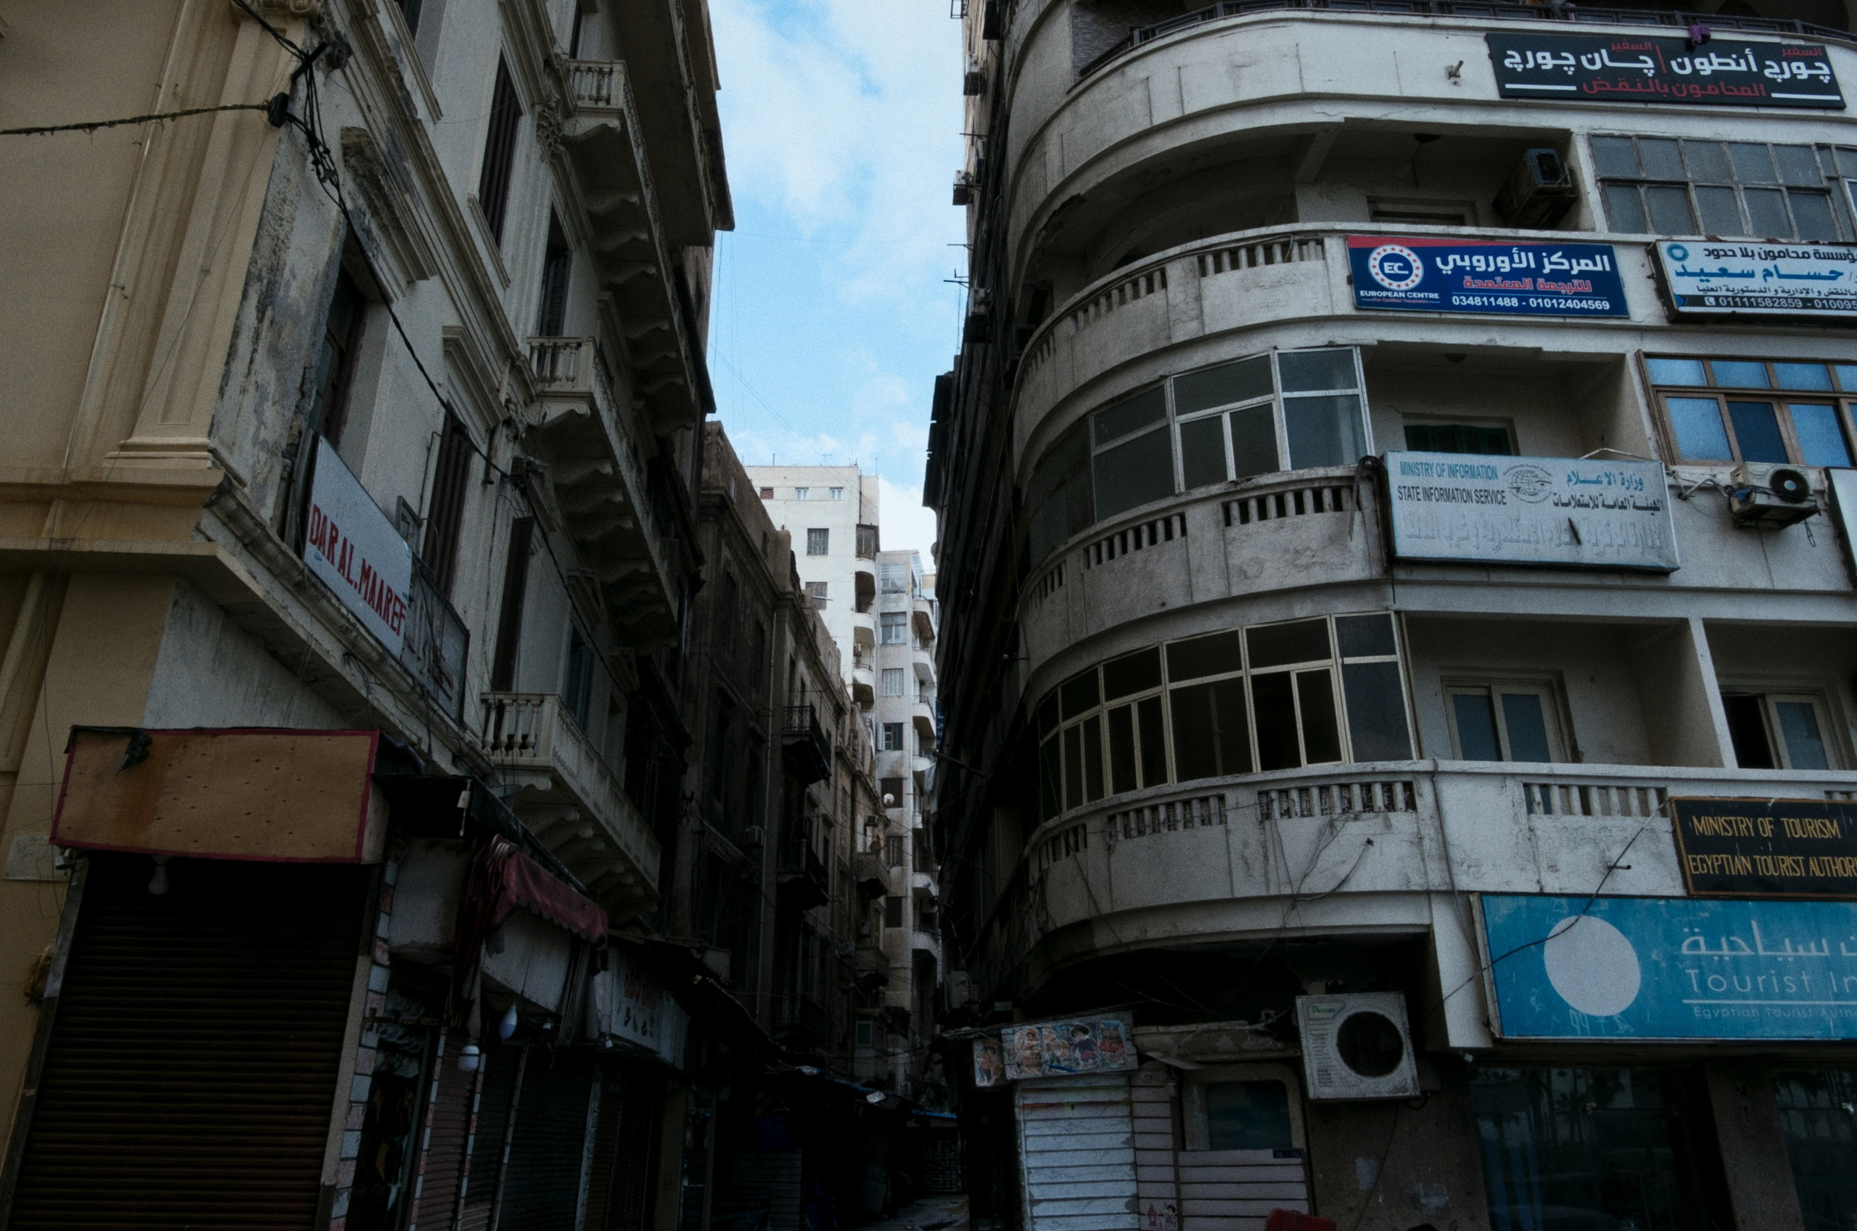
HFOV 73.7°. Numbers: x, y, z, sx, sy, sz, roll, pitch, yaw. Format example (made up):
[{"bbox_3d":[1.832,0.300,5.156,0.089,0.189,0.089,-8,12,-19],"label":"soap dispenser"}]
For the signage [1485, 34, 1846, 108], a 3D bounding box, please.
[{"bbox_3d":[8.991,-6.629,15.123,4.295,1.015,0.070,1,-21,-3],"label":"signage"}]

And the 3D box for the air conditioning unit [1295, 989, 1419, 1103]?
[{"bbox_3d":[3.766,3.795,10.892,0.900,0.840,0.360,-5,-22,13],"label":"air conditioning unit"}]

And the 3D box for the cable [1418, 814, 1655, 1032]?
[{"bbox_3d":[5.527,2.725,11.144,2.200,1.983,0.280,1,-21,-3],"label":"cable"}]

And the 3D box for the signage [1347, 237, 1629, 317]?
[{"bbox_3d":[6.237,-3.769,13.859,3.078,0.974,0.070,1,-21,-3],"label":"signage"}]

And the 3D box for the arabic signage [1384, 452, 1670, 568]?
[{"bbox_3d":[6.149,-1.046,12.691,2.917,1.205,0.180,1,-17,-3],"label":"arabic signage"}]

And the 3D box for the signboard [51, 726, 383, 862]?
[{"bbox_3d":[-4.095,1.062,7.263,1.739,0.728,0.300,1,-21,-3],"label":"signboard"}]

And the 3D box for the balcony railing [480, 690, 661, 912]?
[{"bbox_3d":[-4.883,2.832,17.714,0.882,0.990,7.686,1,-21,-3],"label":"balcony railing"}]

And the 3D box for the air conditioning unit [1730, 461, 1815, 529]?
[{"bbox_3d":[8.747,-1.294,12.842,0.690,0.510,0.280,1,-21,-3],"label":"air conditioning unit"}]

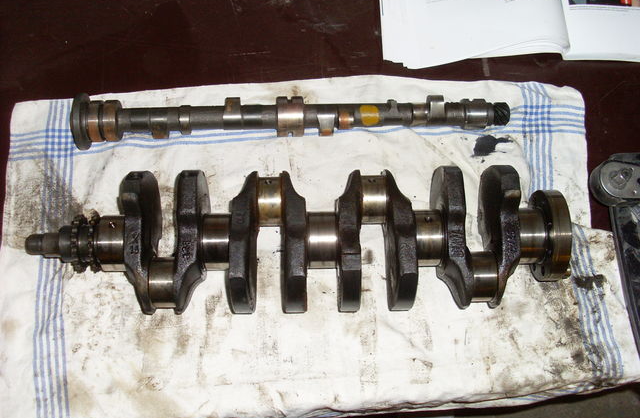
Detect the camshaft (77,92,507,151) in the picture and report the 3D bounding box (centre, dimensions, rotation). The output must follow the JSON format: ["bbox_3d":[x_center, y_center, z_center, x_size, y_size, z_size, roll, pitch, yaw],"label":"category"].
[{"bbox_3d":[-0.026,-0.098,0.749,0.455,0.059,0.059,-1,72,-2],"label":"camshaft"}]

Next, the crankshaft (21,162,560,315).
[{"bbox_3d":[-0.024,0.031,0.683,0.512,0.096,0.141,-1,72,-2],"label":"crankshaft"}]

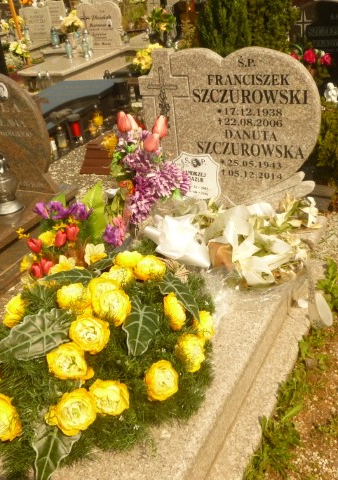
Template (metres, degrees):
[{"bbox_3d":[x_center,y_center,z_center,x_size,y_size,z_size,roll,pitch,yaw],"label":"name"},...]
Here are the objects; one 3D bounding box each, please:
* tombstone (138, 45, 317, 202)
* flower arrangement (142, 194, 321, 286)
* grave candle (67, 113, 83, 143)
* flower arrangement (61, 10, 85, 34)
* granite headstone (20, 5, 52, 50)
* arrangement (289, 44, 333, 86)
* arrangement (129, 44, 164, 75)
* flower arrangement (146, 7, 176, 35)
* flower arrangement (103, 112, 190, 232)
[{"bbox_3d":[0.257,-0.457,2.226,0.800,0.715,0.100,9,28,28],"label":"tombstone"},{"bbox_3d":[0.287,-0.032,2.321,0.700,0.220,0.500,8,33,28],"label":"flower arrangement"},{"bbox_3d":[-0.710,-0.858,3.950,0.090,0.215,0.090,9,33,28],"label":"grave candle"},{"bbox_3d":[-1.363,-3.105,7.390,0.330,0.310,0.330,8,33,28],"label":"flower arrangement"},{"bbox_3d":[-2.064,-3.270,8.004,0.540,0.610,0.100,8,33,28],"label":"granite headstone"},{"bbox_3d":[1.017,-1.247,3.720,0.290,0.320,0.250,9,33,28],"label":"arrangement"},{"bbox_3d":[-0.208,-1.681,4.795,0.310,0.300,0.300,8,33,28],"label":"arrangement"},{"bbox_3d":[-0.113,-2.925,6.900,0.380,0.340,0.360,9,33,28],"label":"flower arrangement"},{"bbox_3d":[-0.094,-0.279,2.080,0.310,0.420,0.250,9,33,28],"label":"flower arrangement"}]

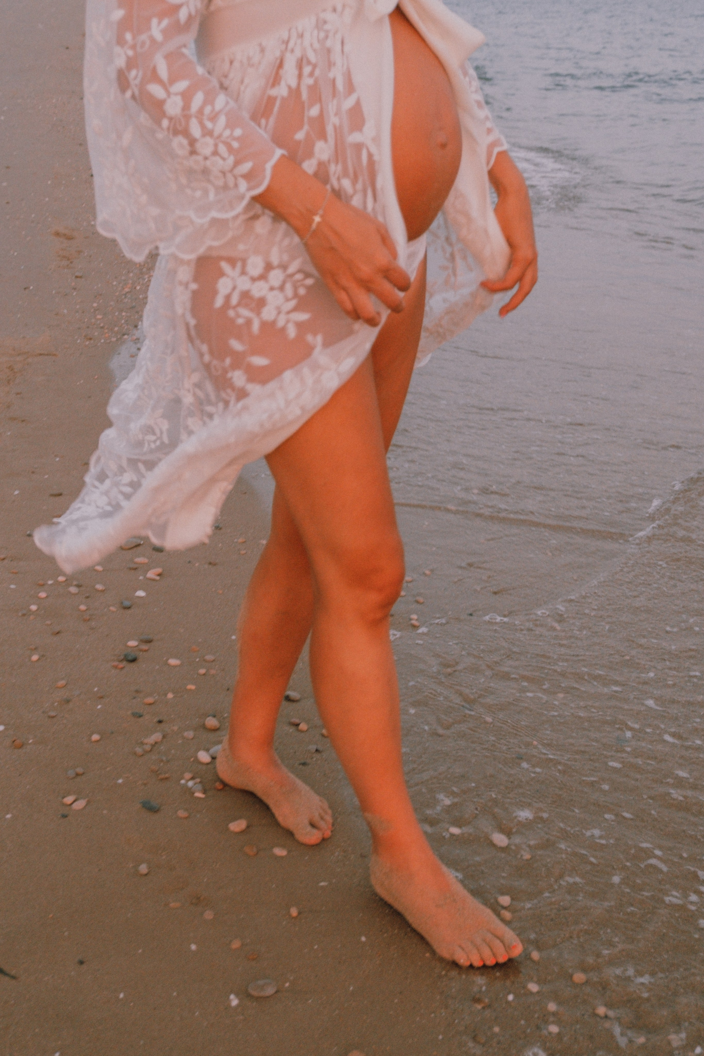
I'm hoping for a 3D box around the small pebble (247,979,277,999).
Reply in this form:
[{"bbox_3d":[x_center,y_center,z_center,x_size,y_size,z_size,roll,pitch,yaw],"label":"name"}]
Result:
[{"bbox_3d":[-0.109,0.560,1.461,0.035,0.013,0.025,-5,27,-11],"label":"small pebble"}]

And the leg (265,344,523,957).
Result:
[{"bbox_3d":[0.040,0.159,1.418,0.394,0.769,0.180,20,32,35],"label":"leg"}]

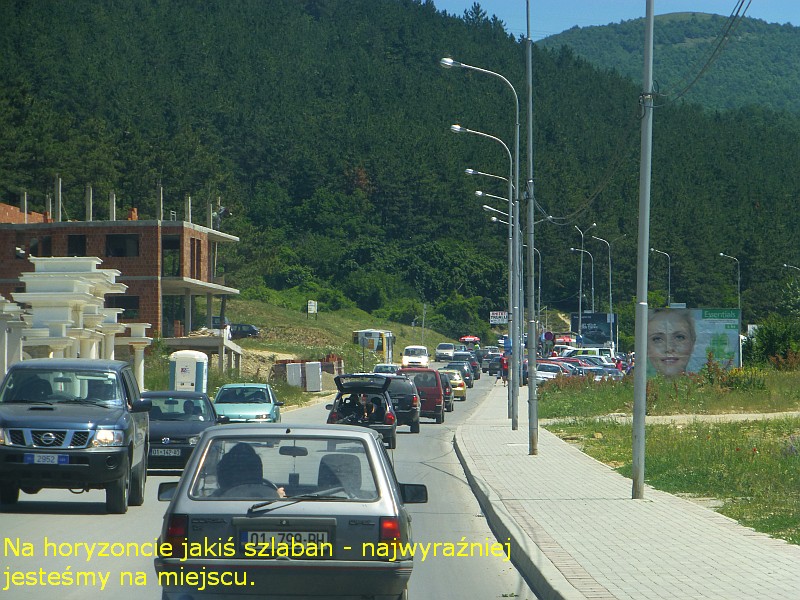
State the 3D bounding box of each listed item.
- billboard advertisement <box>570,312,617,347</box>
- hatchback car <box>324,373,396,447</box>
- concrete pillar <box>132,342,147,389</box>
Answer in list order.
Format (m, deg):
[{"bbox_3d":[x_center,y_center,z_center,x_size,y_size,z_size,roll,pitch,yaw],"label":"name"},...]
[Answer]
[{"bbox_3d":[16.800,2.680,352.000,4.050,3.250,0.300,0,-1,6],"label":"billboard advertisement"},{"bbox_3d":[-0.891,2.731,99.699,1.700,1.780,4.000,0,-1,1],"label":"hatchback car"},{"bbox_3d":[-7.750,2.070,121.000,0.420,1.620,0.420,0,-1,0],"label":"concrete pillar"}]

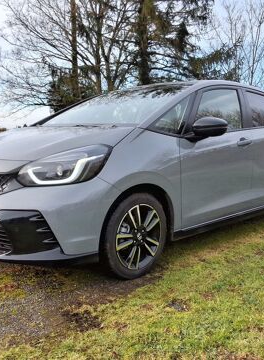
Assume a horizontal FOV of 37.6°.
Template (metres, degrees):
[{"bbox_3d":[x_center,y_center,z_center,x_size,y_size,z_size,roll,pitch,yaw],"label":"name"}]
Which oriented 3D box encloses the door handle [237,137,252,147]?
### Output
[{"bbox_3d":[1.022,-0.339,3.488,0.250,0.065,0.060,-7,10,-44],"label":"door handle"}]

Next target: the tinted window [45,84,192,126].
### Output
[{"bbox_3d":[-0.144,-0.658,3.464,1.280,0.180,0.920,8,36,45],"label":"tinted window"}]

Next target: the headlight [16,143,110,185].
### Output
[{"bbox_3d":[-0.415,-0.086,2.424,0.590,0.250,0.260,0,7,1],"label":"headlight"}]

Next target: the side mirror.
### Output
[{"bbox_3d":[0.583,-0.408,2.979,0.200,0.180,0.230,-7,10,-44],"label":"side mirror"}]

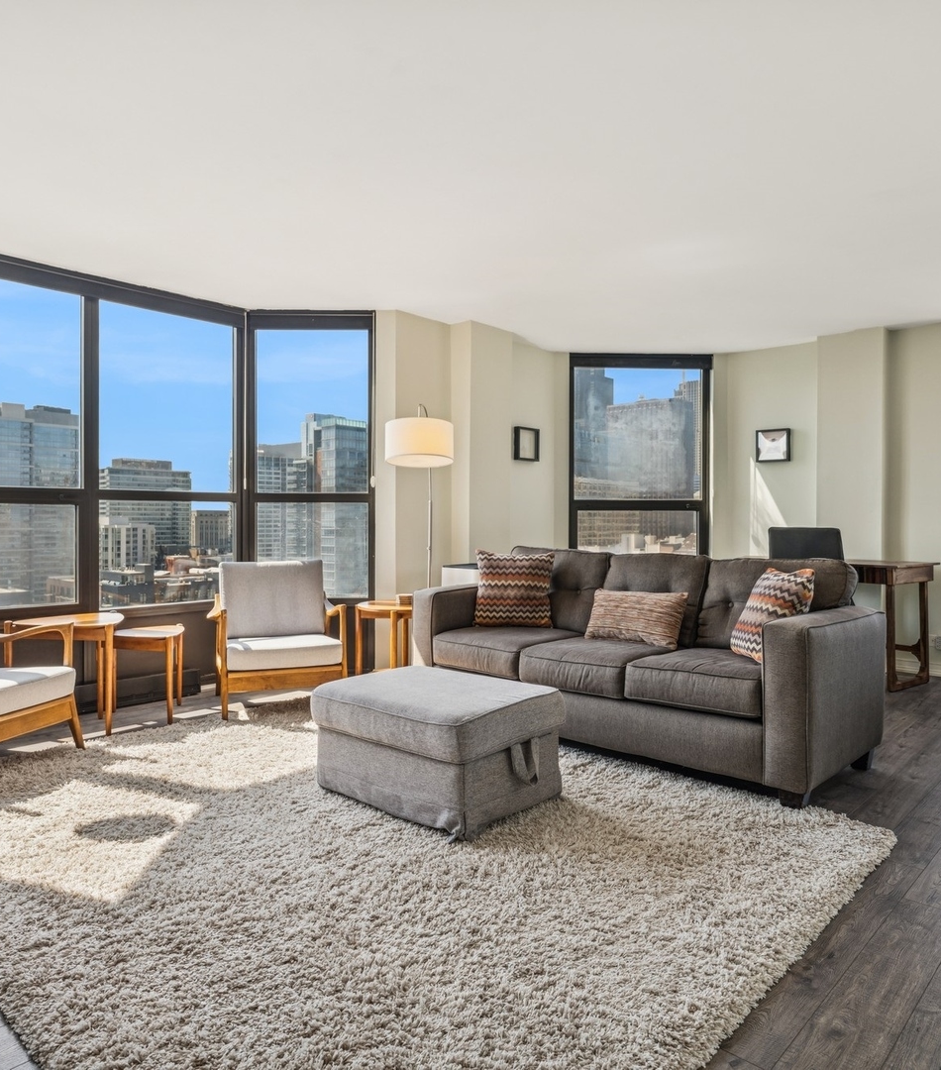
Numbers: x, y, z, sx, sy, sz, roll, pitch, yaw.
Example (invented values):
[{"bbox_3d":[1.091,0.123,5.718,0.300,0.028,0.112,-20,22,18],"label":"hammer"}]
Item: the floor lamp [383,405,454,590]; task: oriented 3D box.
[{"bbox_3d":[-0.295,0.098,4.722,0.430,1.770,0.680,0,1,3],"label":"floor lamp"}]

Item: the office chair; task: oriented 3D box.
[{"bbox_3d":[2.209,0.465,4.872,0.580,1.030,0.600,1,1,43],"label":"office chair"}]

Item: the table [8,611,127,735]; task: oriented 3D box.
[{"bbox_3d":[-2.110,0.721,3.963,0.600,0.550,0.600,-1,1,-28],"label":"table"}]

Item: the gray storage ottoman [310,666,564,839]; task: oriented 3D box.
[{"bbox_3d":[-0.128,0.779,2.929,0.796,0.410,0.587,1,1,43],"label":"gray storage ottoman"}]

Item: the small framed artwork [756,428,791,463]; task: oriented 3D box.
[{"bbox_3d":[2.385,-0.694,5.959,0.250,0.250,0.040,1,1,43],"label":"small framed artwork"}]

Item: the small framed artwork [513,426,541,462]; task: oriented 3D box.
[{"bbox_3d":[0.440,-0.685,5.719,0.040,0.250,0.250,1,1,43],"label":"small framed artwork"}]

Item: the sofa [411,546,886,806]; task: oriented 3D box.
[{"bbox_3d":[0.766,0.543,3.822,2.140,0.910,0.896,1,1,43],"label":"sofa"}]

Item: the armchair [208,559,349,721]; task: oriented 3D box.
[{"bbox_3d":[-1.166,0.578,4.551,0.710,0.815,0.790,0,1,-24],"label":"armchair"}]

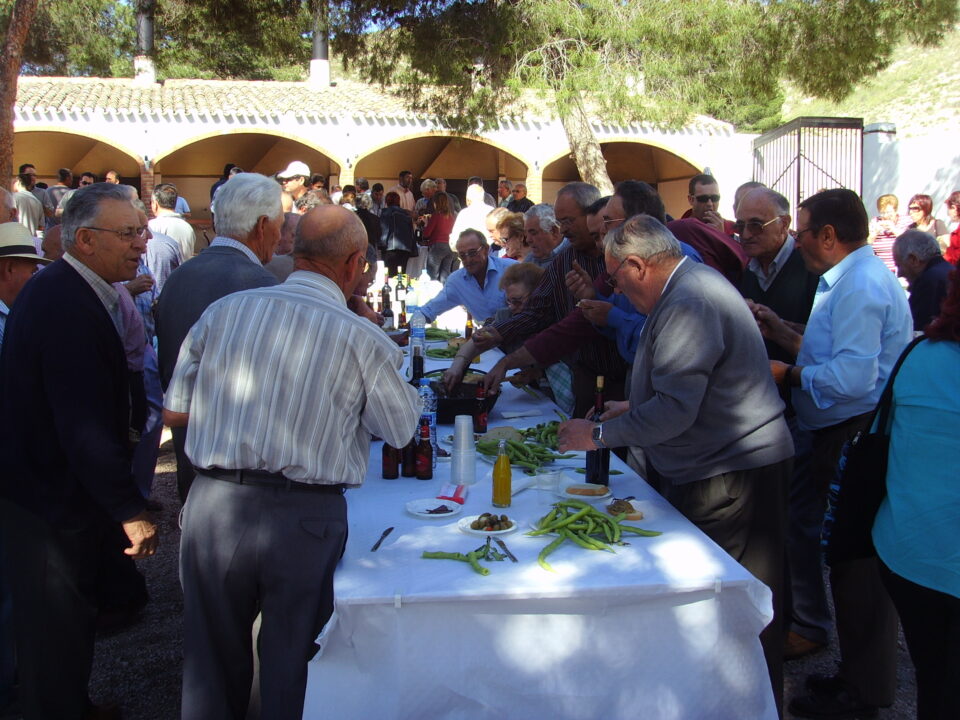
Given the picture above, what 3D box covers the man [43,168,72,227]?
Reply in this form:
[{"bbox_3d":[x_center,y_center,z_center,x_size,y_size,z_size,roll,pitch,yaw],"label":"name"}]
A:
[{"bbox_3d":[-5.218,-1.517,13.501,0.520,1.720,0.360,4,10,24],"label":"man"}]

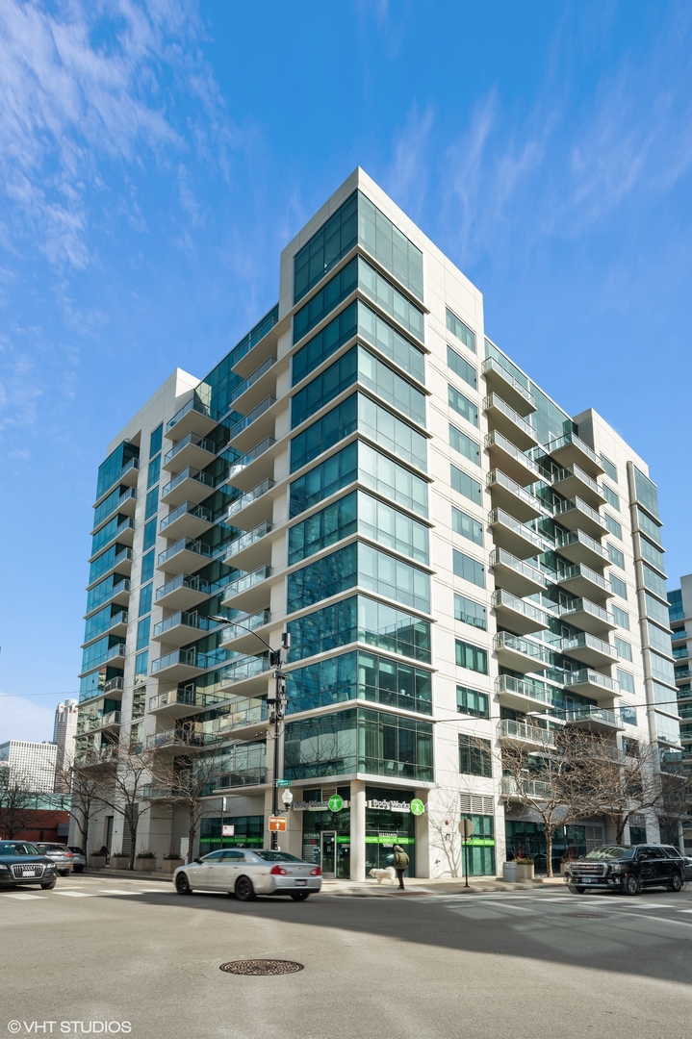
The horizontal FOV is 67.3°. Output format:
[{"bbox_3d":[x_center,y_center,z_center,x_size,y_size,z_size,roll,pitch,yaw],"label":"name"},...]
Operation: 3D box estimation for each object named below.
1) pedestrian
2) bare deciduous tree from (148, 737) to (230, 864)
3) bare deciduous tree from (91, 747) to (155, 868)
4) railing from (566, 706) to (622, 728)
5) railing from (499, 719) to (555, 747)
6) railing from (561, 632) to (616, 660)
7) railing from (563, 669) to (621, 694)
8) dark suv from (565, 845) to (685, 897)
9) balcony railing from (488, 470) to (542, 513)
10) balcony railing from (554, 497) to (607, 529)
[{"bbox_3d":[2.237,14.218,21.272,0.500,1.680,0.580,-9,-18,28],"label":"pedestrian"},{"bbox_3d":[-9.200,16.700,30.400,4.700,7.300,4.500,1,-30,0],"label":"bare deciduous tree"},{"bbox_3d":[-15.104,19.692,35.816,4.100,7.900,4.000,2,-16,-6],"label":"bare deciduous tree"},{"bbox_3d":[22.198,17.825,46.159,6.338,1.100,2.000,25,-38,-35],"label":"railing"},{"bbox_3d":[13.158,15.718,37.751,6.282,1.100,1.200,25,-38,-35],"label":"railing"},{"bbox_3d":[22.201,11.888,47.022,6.193,1.100,2.000,25,-38,-35],"label":"railing"},{"bbox_3d":[22.421,14.902,47.361,5.900,1.150,2.200,15,-21,-41],"label":"railing"},{"bbox_3d":[11.900,14.600,22.000,5.500,1.920,2.060,21,-36,-31],"label":"dark suv"},{"bbox_3d":[13.549,-1.976,41.513,6.239,1.100,1.200,25,-38,-35],"label":"balcony railing"},{"bbox_3d":[22.538,-0.018,49.627,6.176,1.100,2.000,25,-38,-35],"label":"balcony railing"}]

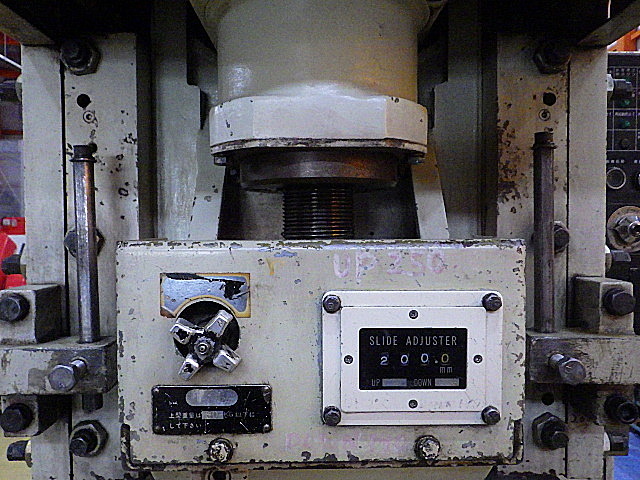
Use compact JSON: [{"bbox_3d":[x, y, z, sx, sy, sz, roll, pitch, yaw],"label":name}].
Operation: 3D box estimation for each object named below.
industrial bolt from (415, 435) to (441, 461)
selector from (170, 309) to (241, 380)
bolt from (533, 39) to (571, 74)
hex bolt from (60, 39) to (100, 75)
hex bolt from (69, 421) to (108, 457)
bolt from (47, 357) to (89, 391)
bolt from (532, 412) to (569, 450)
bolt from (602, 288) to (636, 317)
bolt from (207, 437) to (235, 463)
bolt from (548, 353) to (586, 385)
[{"bbox_3d":[0.097,0.189,0.469,0.022,0.022,0.010,0,2,0],"label":"industrial bolt"},{"bbox_3d":[-0.100,0.092,0.449,0.058,0.059,0.042,0,2,0],"label":"selector"},{"bbox_3d":[0.230,-0.181,0.504,0.034,0.034,0.026,0,2,0],"label":"bolt"},{"bbox_3d":[-0.237,-0.181,0.504,0.035,0.033,0.026,0,2,0],"label":"hex bolt"},{"bbox_3d":[-0.235,0.202,0.517,0.035,0.033,0.026,0,2,0],"label":"hex bolt"},{"bbox_3d":[-0.213,0.113,0.443,0.021,0.021,0.035,0,2,0],"label":"bolt"},{"bbox_3d":[0.234,0.196,0.517,0.033,0.035,0.026,0,2,0],"label":"bolt"},{"bbox_3d":[0.274,0.058,0.471,0.025,0.025,0.013,0,2,0],"label":"bolt"},{"bbox_3d":[-0.090,0.193,0.469,0.022,0.022,0.010,0,2,0],"label":"bolt"},{"bbox_3d":[0.210,0.107,0.443,0.021,0.021,0.035,0,2,0],"label":"bolt"}]

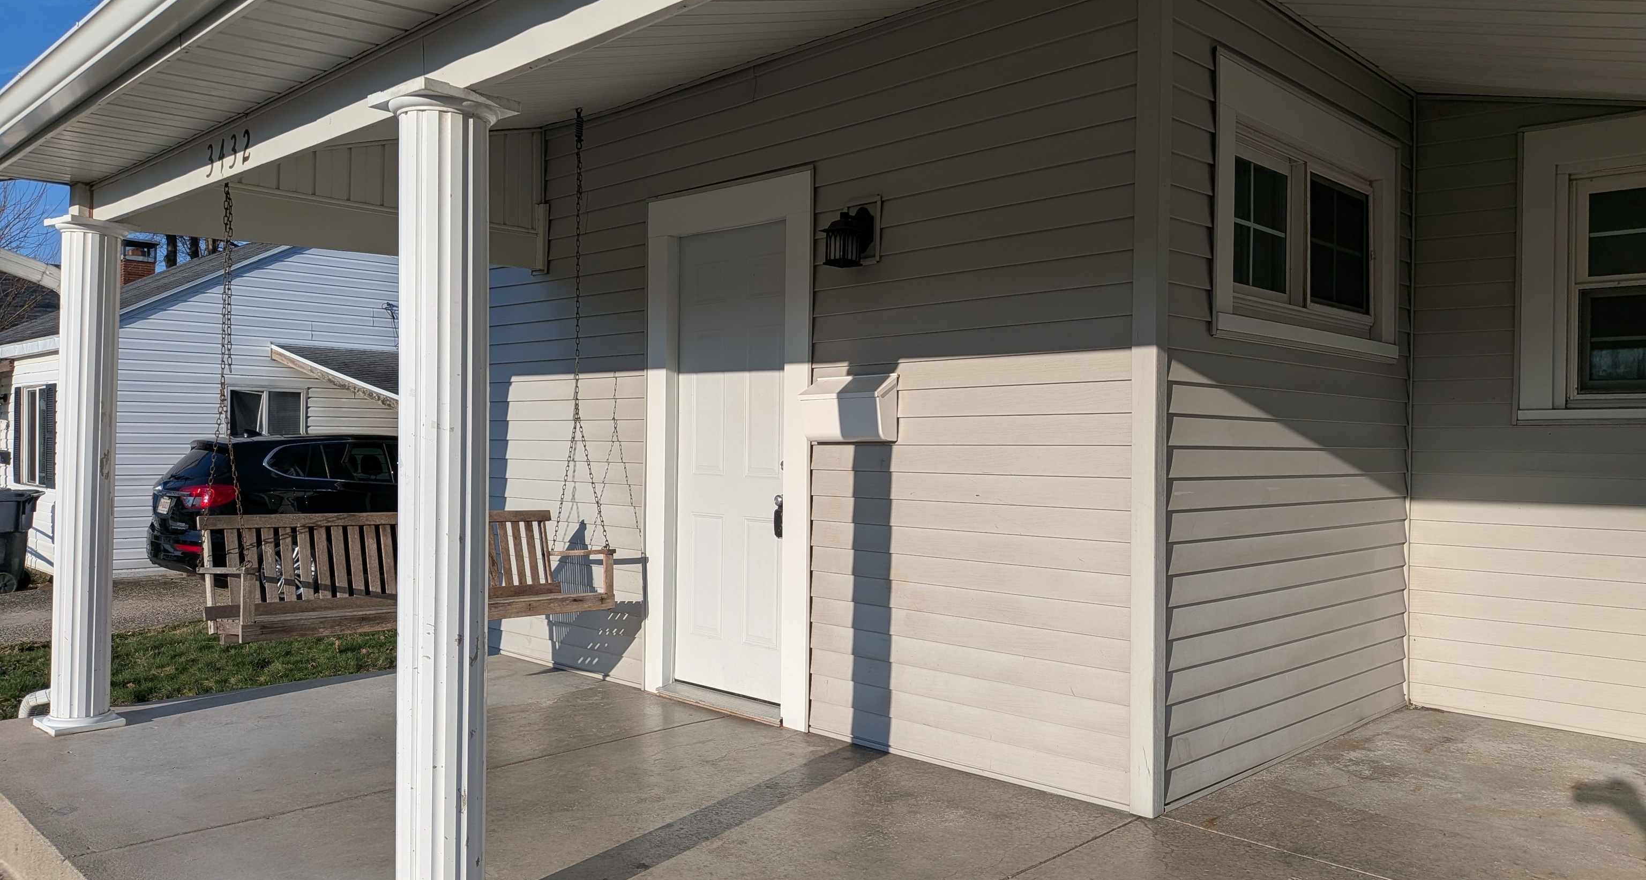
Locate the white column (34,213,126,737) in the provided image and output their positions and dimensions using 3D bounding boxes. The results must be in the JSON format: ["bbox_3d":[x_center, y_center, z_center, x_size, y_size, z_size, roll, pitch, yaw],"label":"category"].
[{"bbox_3d":[-2.933,0.140,4.522,0.240,1.960,0.240,0,-1,45],"label":"white column"}]

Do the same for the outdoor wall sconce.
[{"bbox_3d":[0.093,-0.756,4.223,0.120,0.233,0.185,0,-1,45],"label":"outdoor wall sconce"}]

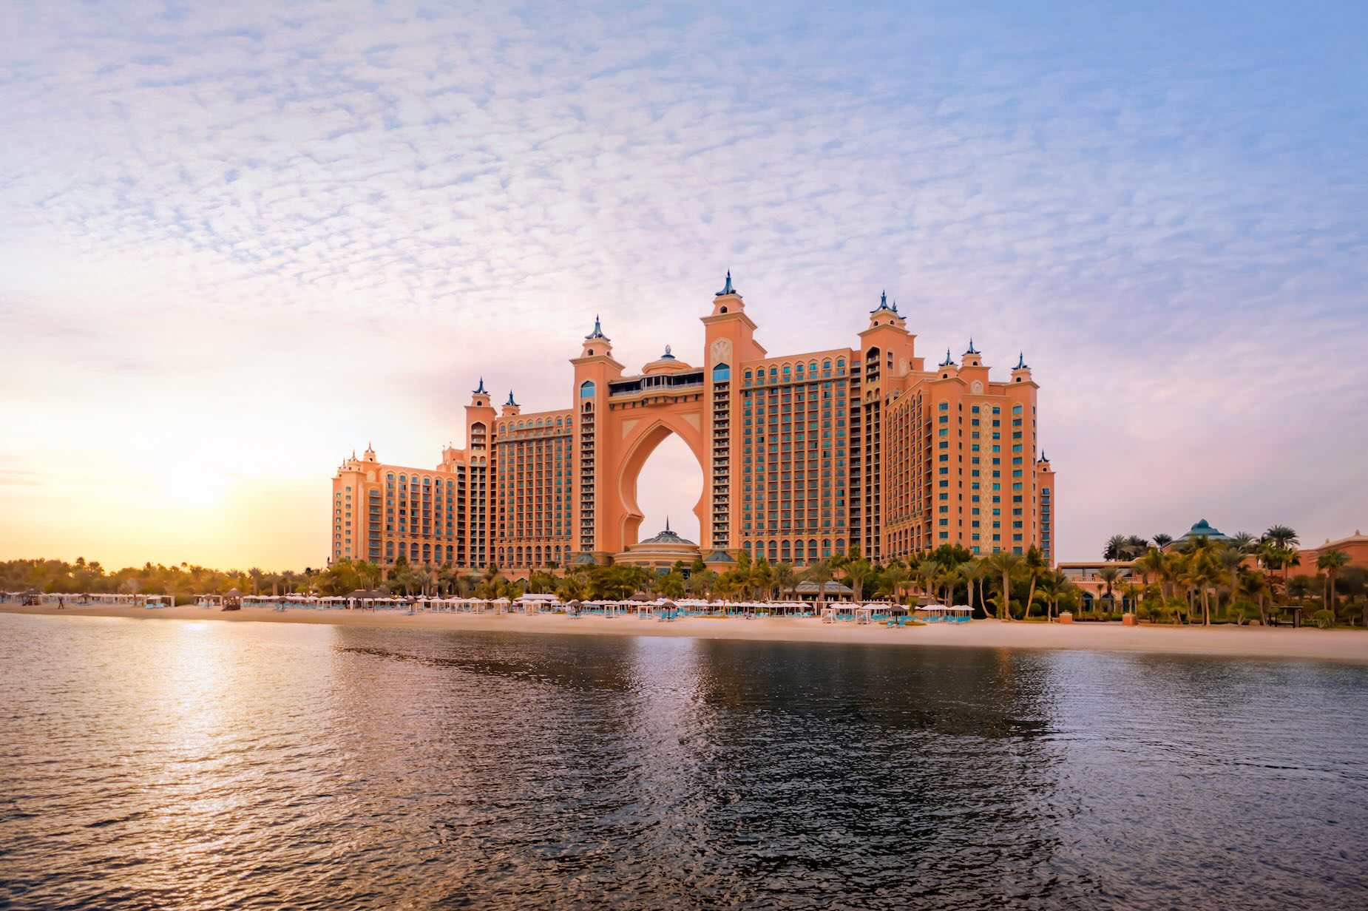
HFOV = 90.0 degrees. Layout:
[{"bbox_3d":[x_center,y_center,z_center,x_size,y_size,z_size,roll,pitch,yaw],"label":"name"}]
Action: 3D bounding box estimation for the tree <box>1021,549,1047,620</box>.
[{"bbox_3d":[50.164,18.316,98.000,3.500,10.420,3.500,-4,-8,27],"label":"tree"}]

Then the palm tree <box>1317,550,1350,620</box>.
[{"bbox_3d":[93.053,18.239,98.000,3.600,9.960,3.600,-7,-10,43],"label":"palm tree"}]

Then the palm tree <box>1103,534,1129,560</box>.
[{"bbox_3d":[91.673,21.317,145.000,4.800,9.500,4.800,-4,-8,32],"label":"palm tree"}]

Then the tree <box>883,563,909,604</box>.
[{"bbox_3d":[37.851,23.373,122.000,4.500,8.010,4.500,-2,-7,17],"label":"tree"}]

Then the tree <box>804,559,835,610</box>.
[{"bbox_3d":[24.415,23.180,123.000,5.400,9.230,5.400,-1,-7,11],"label":"tree"}]

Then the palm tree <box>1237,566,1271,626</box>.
[{"bbox_3d":[70.745,17.614,85.000,3.500,7.180,3.500,-6,-9,39],"label":"palm tree"}]

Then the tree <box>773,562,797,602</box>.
[{"bbox_3d":[19.792,25.253,134.000,4.600,8.800,4.600,-1,-7,8],"label":"tree"}]

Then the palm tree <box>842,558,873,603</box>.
[{"bbox_3d":[31.591,23.175,124.000,5.400,9.310,5.400,-2,-7,14],"label":"palm tree"}]

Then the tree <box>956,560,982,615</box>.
[{"bbox_3d":[43.736,20.363,105.000,3.800,8.700,3.800,-3,-8,22],"label":"tree"}]

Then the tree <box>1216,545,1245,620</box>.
[{"bbox_3d":[76.899,17.867,96.000,3.500,10.660,3.500,-5,-9,38],"label":"tree"}]

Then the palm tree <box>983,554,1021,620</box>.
[{"bbox_3d":[45.722,18.660,98.000,5.100,9.890,5.100,-3,-8,24],"label":"palm tree"}]

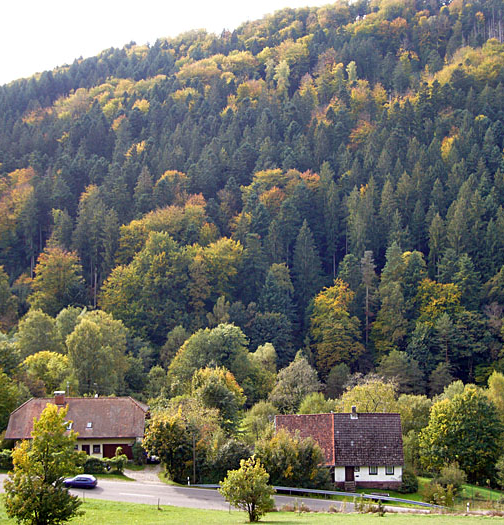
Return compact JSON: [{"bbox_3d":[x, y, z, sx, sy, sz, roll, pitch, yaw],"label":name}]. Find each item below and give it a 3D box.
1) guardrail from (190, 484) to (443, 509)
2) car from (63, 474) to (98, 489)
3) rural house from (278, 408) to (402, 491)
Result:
[{"bbox_3d":[6.400,25.270,85.800,27.800,0.760,0.320,0,0,15],"label":"guardrail"},{"bbox_3d":[-19.750,24.900,90.400,3.900,1.420,1.680,0,0,13],"label":"car"},{"bbox_3d":[10.750,22.900,99.600,15.400,9.400,8.600,0,0,0],"label":"rural house"}]

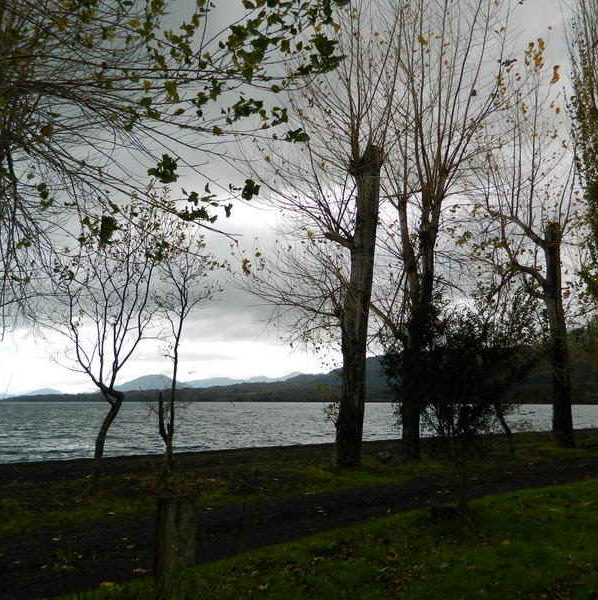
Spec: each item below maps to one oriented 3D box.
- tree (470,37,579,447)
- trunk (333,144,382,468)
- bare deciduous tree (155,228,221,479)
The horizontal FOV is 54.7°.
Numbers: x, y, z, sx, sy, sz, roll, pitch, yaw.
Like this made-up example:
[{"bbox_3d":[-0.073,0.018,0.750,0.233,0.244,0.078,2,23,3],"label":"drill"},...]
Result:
[{"bbox_3d":[8.848,-2.568,22.550,3.875,15.887,3.488,-4,-11,24],"label":"tree"},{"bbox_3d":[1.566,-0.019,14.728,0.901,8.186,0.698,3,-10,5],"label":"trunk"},{"bbox_3d":[-2.495,1.018,12.920,1.472,5.522,1.308,2,-10,-12],"label":"bare deciduous tree"}]

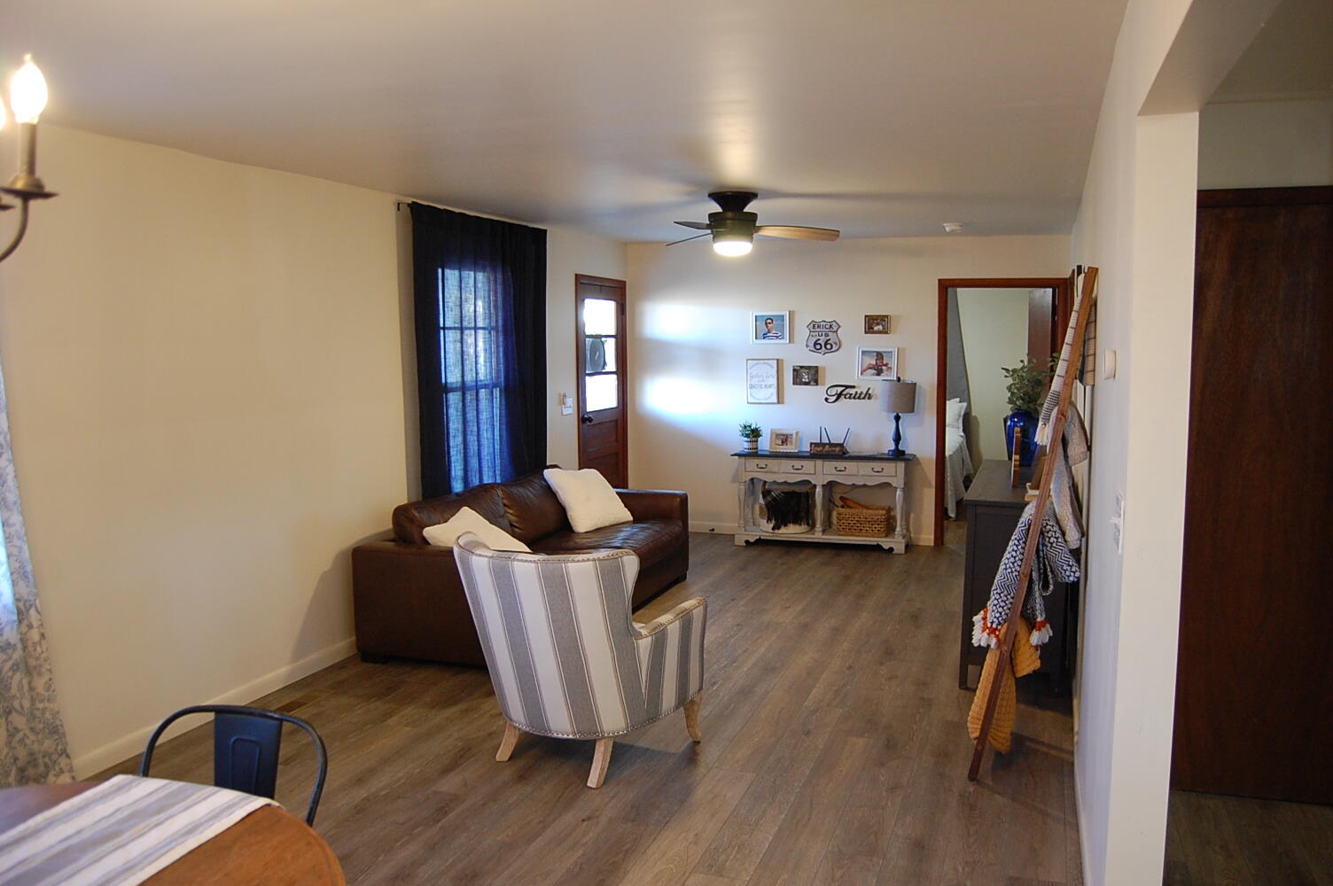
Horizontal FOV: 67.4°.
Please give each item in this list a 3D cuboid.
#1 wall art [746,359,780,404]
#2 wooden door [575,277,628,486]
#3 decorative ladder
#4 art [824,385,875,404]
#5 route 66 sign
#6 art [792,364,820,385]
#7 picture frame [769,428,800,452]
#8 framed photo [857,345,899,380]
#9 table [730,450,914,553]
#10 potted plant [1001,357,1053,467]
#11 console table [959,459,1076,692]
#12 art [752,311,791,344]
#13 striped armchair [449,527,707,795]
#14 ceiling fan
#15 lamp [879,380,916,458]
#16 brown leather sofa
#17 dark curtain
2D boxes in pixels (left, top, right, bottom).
[{"bbox_3d":[0.794,-0.504,8.235,0.265,0.369,0.030,1,6,17],"label":"wall art"},{"bbox_3d":[-0.519,-0.254,8.182,0.070,2.120,0.950,2,6,21],"label":"wooden door"},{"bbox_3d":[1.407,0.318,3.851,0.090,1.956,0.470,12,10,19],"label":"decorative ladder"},{"bbox_3d":[1.471,-0.393,8.037,0.386,0.156,0.020,1,6,17],"label":"art"},{"bbox_3d":[1.268,-0.848,8.053,0.285,0.275,0.020,1,6,17],"label":"route 66 sign"},{"bbox_3d":[1.130,-0.545,8.102,0.215,0.165,0.030,2,7,18],"label":"art"},{"bbox_3d":[0.945,-0.019,7.989,0.230,0.185,0.050,2,0,18],"label":"picture frame"},{"bbox_3d":[1.674,-0.626,7.918,0.330,0.260,0.030,2,7,18],"label":"framed photo"},{"bbox_3d":[1.245,0.456,7.963,1.410,0.740,0.390,1,6,16],"label":"table"},{"bbox_3d":[2.065,-0.184,5.682,0.340,0.620,0.340,2,7,21],"label":"potted plant"},{"bbox_3d":[1.891,0.643,5.316,0.490,0.905,1.630,2,6,21],"label":"console table"},{"bbox_3d":[0.855,-0.943,8.170,0.309,0.262,0.028,1,6,17],"label":"art"},{"bbox_3d":[-0.332,0.808,3.983,0.800,0.880,0.770,3,7,33],"label":"striped armchair"},{"bbox_3d":[0.486,-1.229,5.656,1.080,0.341,1.160,-1,6,-6],"label":"ceiling fan"},{"bbox_3d":[1.800,-0.194,7.740,0.270,0.600,0.270,2,7,18],"label":"lamp"},{"bbox_3d":[-0.725,0.643,6.110,1.060,0.810,2.310,2,7,18],"label":"brown leather sofa"},{"bbox_3d":[-1.115,-0.266,6.343,0.100,2.300,1.570,2,6,21],"label":"dark curtain"}]

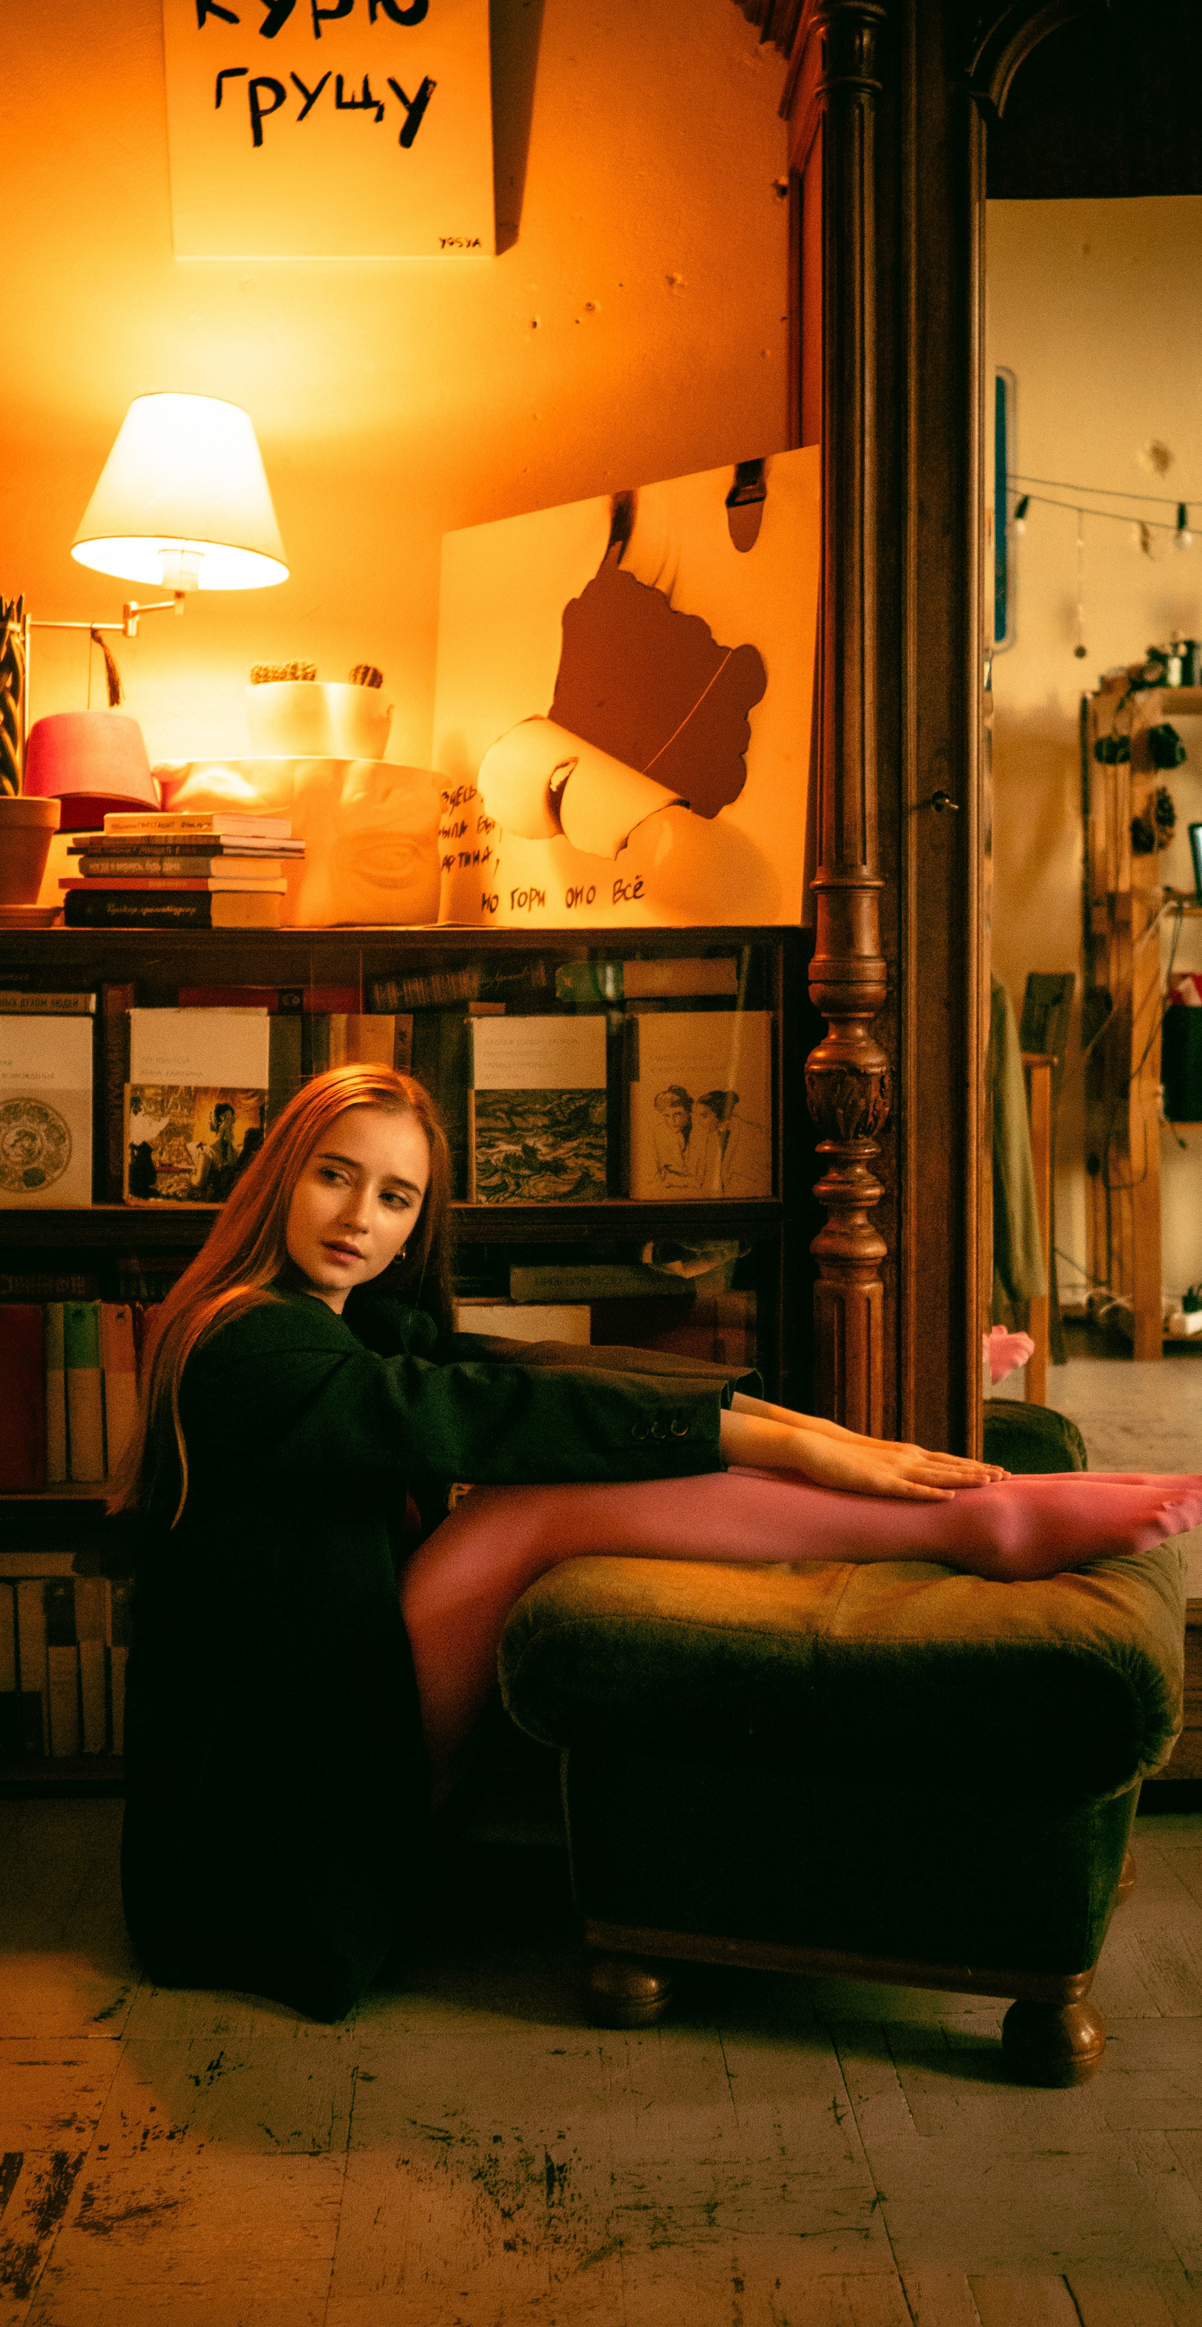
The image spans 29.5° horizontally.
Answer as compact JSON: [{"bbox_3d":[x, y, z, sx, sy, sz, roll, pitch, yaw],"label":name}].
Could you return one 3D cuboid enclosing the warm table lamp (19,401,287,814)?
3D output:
[{"bbox_3d":[-0.520,-0.647,2.666,0.311,0.497,0.280,-1,3,-3],"label":"warm table lamp"}]

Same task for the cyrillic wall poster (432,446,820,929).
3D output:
[{"bbox_3d":[0.017,-0.526,2.684,0.604,0.518,0.030,3,1,44],"label":"cyrillic wall poster"}]

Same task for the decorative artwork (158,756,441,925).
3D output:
[{"bbox_3d":[-0.347,-0.359,2.623,0.331,0.195,0.220,-1,3,-3],"label":"decorative artwork"}]

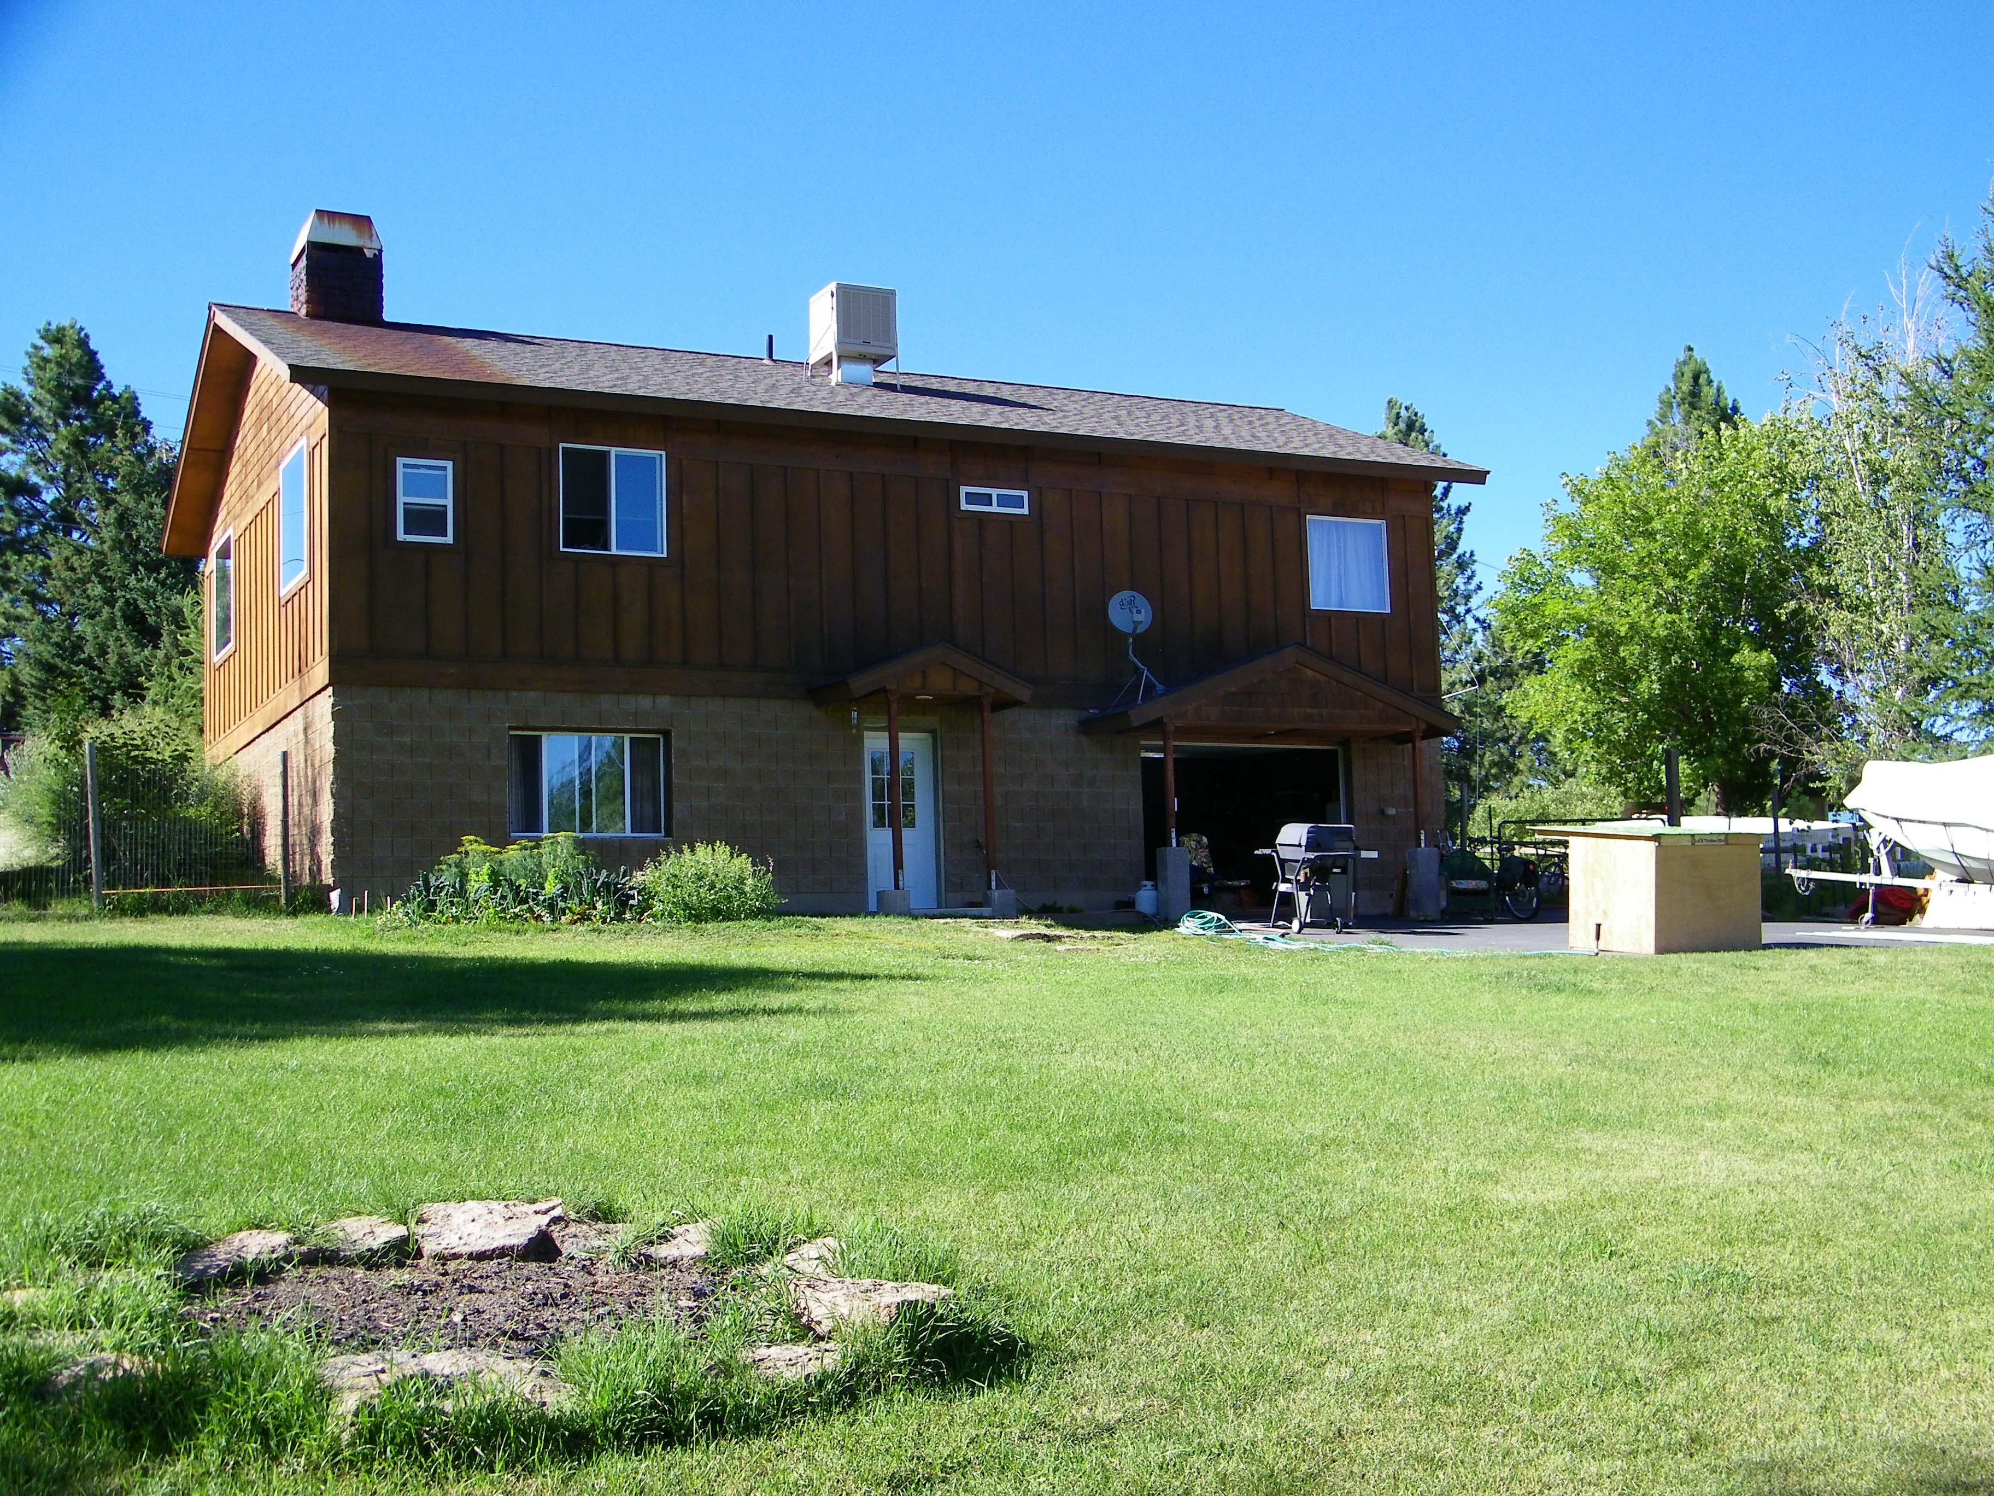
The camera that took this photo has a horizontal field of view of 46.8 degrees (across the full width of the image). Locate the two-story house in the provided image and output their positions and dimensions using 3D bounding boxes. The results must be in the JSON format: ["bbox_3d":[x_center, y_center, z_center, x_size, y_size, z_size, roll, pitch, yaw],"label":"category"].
[{"bbox_3d":[-2.628,-2.136,31.024,15.063,9.200,11.500,1,-6,-26],"label":"two-story house"}]

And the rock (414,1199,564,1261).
[{"bbox_3d":[-1.600,1.516,7.247,0.470,0.140,0.400,1,-3,-12],"label":"rock"}]

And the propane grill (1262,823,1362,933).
[{"bbox_3d":[3.414,1.397,24.750,1.000,1.140,0.600,2,-6,-29],"label":"propane grill"}]

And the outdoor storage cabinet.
[{"bbox_3d":[6.923,1.504,24.446,1.720,1.240,1.550,2,-1,-36],"label":"outdoor storage cabinet"}]

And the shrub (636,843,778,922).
[{"bbox_3d":[-3.079,1.436,24.550,1.450,0.850,1.300,-1,-6,-7],"label":"shrub"}]

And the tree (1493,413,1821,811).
[{"bbox_3d":[12.915,-2.267,45.000,6.400,8.800,6.200,-3,-6,16],"label":"tree"}]

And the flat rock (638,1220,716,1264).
[{"bbox_3d":[-1.002,1.540,7.197,0.290,0.100,0.240,0,-3,-8],"label":"flat rock"}]

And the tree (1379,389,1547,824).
[{"bbox_3d":[10.241,-2.741,51.000,3.800,9.900,3.800,-3,-6,11],"label":"tree"}]

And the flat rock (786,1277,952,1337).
[{"bbox_3d":[-0.350,1.538,6.352,0.460,0.130,0.300,0,-3,-3],"label":"flat rock"}]

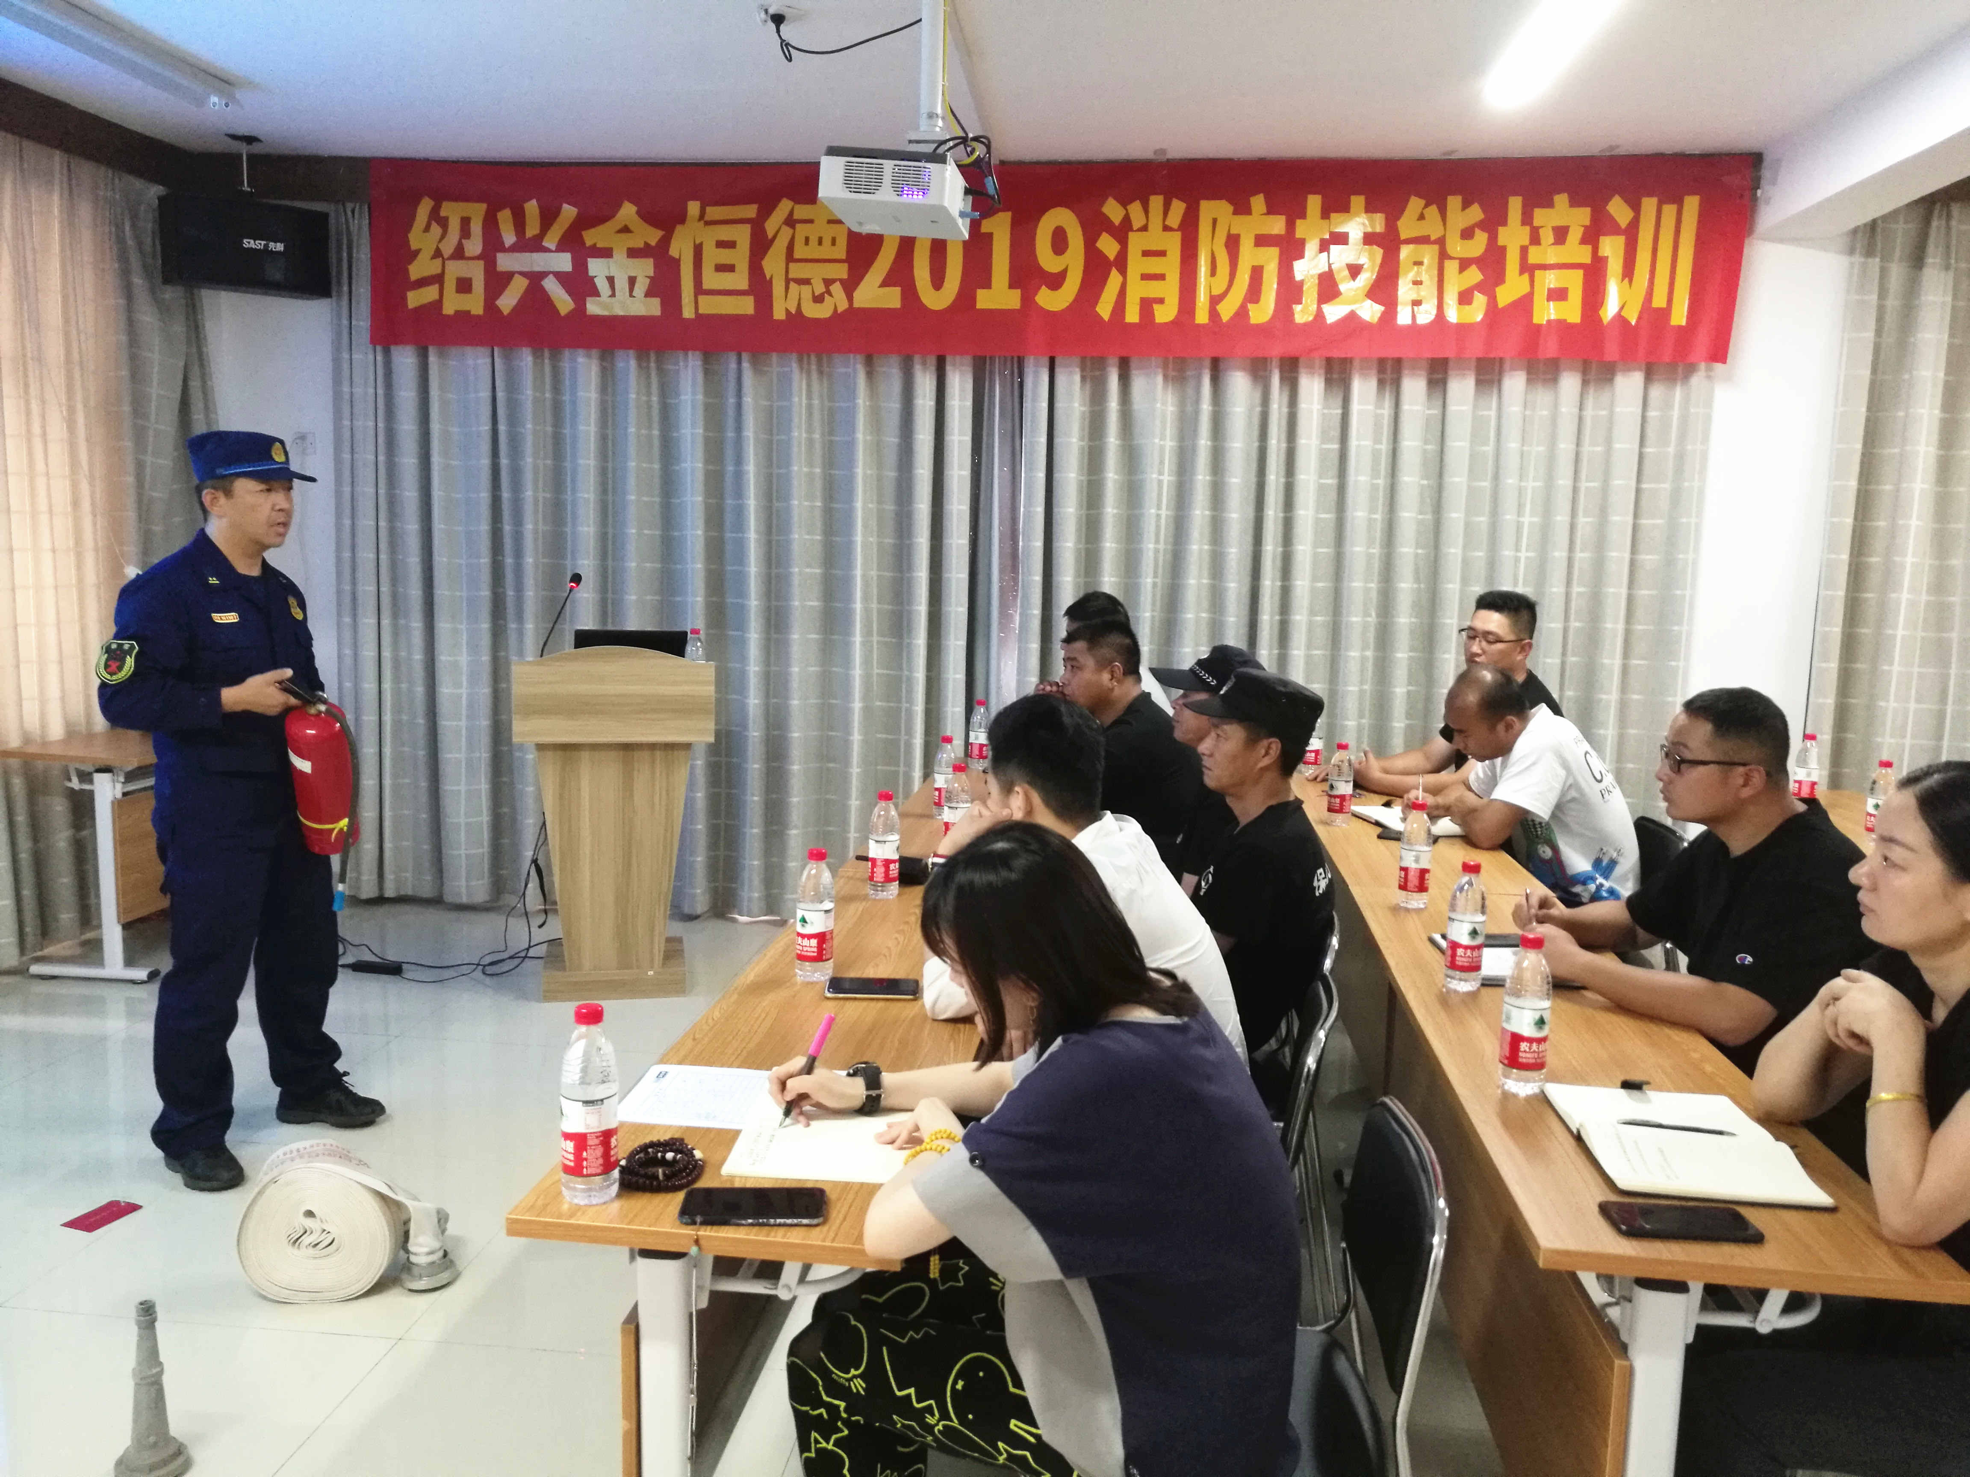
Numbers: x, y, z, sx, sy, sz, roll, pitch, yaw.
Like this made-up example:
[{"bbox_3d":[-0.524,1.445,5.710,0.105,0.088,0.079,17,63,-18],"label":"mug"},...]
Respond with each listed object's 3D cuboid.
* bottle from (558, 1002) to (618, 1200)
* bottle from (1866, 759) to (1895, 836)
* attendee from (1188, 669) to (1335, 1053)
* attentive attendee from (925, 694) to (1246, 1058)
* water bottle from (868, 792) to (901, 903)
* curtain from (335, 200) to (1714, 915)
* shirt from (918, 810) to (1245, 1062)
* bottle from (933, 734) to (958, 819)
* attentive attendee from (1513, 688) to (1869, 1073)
[{"bbox_3d":[-0.459,0.417,1.777,0.066,0.221,0.066,2,8,6],"label":"bottle"},{"bbox_3d":[2.479,0.176,4.243,0.064,0.231,0.064,2,8,6],"label":"bottle"},{"bbox_3d":[0.383,0.473,3.350,0.740,1.265,0.520,3,8,10],"label":"attendee"},{"bbox_3d":[0.225,0.539,2.828,0.660,1.240,0.540,4,8,18],"label":"attentive attendee"},{"bbox_3d":[-0.214,0.228,3.310,0.066,0.230,0.066,1,8,0],"label":"water bottle"},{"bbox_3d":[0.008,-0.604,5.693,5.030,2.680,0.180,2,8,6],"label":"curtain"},{"bbox_3d":[0.225,0.428,2.793,0.560,0.590,0.520,4,8,18],"label":"shirt"},{"bbox_3d":[-0.109,0.108,4.255,0.064,0.231,0.064,2,8,6],"label":"bottle"},{"bbox_3d":[1.286,0.559,2.774,0.720,1.290,0.580,3,8,10],"label":"attentive attendee"}]

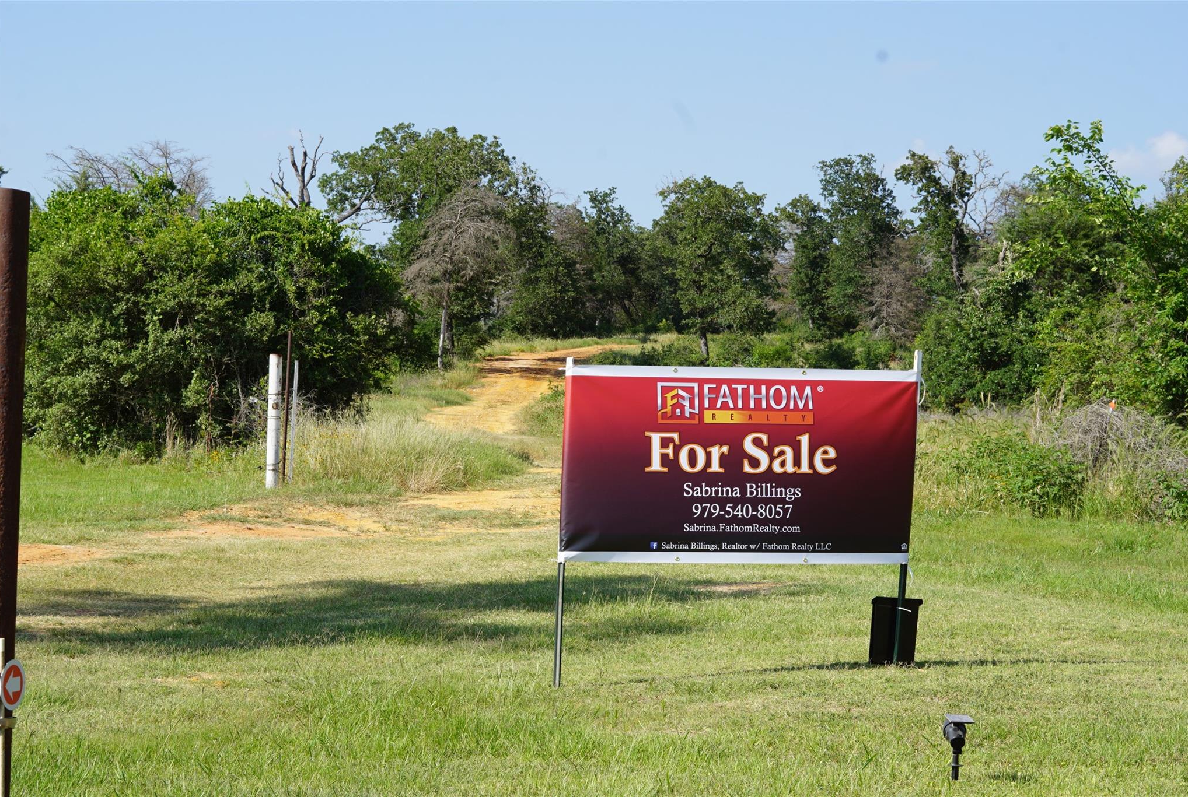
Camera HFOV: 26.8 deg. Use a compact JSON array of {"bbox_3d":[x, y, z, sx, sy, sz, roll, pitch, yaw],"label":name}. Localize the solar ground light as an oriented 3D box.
[{"bbox_3d":[1.332,1.273,9.100,0.112,0.243,0.135,1,1,-16],"label":"solar ground light"}]

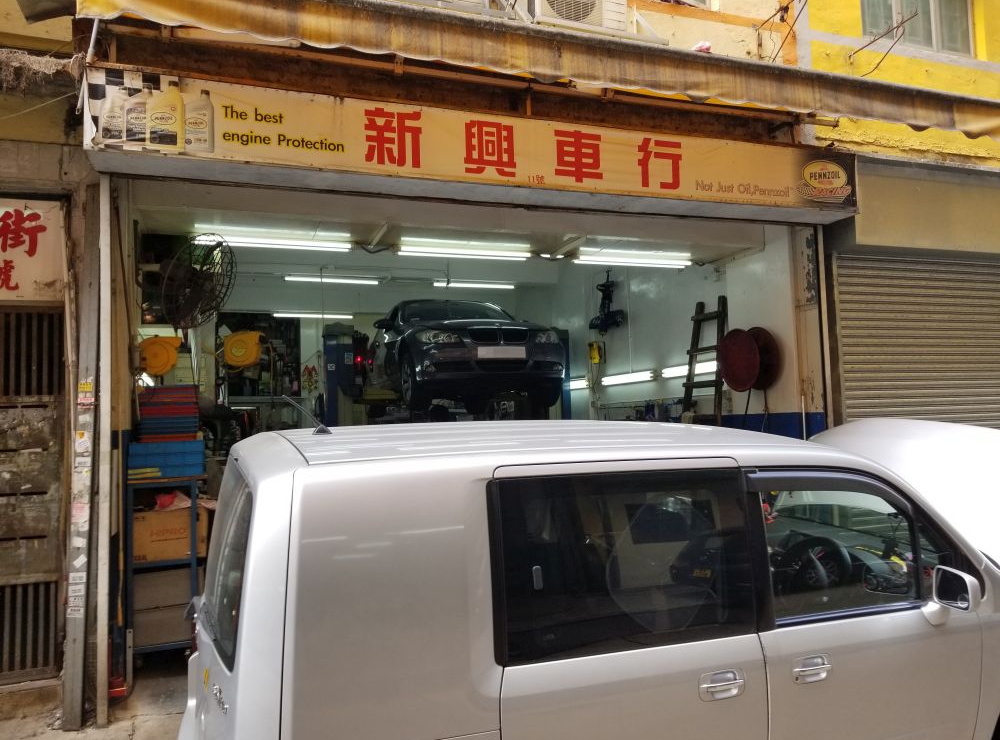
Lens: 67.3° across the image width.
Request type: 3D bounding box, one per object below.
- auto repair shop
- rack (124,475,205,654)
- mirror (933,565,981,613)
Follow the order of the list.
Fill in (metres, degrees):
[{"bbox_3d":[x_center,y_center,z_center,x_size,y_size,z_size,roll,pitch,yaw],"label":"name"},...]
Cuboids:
[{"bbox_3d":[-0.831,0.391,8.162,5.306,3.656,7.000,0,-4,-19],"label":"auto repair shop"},{"bbox_3d":[-2.379,1.418,5.395,0.476,1.270,0.500,0,-4,-19],"label":"rack"},{"bbox_3d":[1.713,0.815,2.794,0.085,0.140,0.200,-1,-4,-5],"label":"mirror"}]

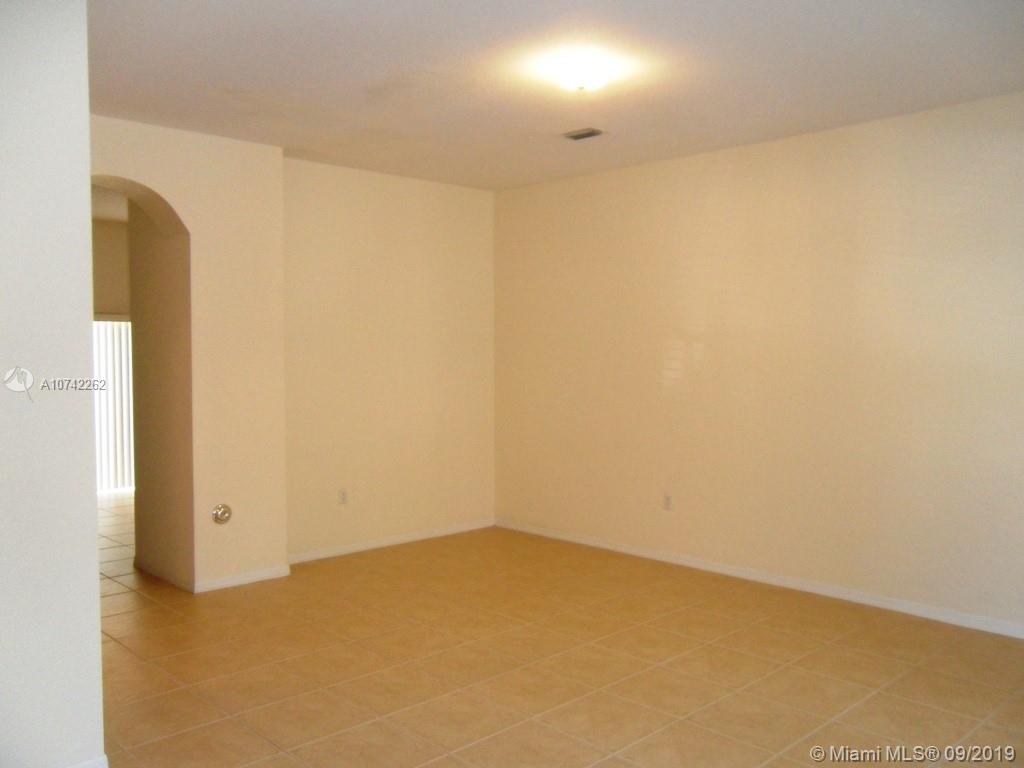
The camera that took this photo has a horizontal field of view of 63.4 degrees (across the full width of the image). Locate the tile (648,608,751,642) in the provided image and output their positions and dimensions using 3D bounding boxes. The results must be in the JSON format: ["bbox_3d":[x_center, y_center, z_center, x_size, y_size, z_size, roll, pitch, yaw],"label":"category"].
[{"bbox_3d":[1.049,1.366,4.723,0.444,0.010,0.444,-2,3,-44],"label":"tile"}]

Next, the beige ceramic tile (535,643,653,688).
[{"bbox_3d":[0.410,1.397,4.099,0.443,0.012,0.443,-1,1,-44],"label":"beige ceramic tile"}]

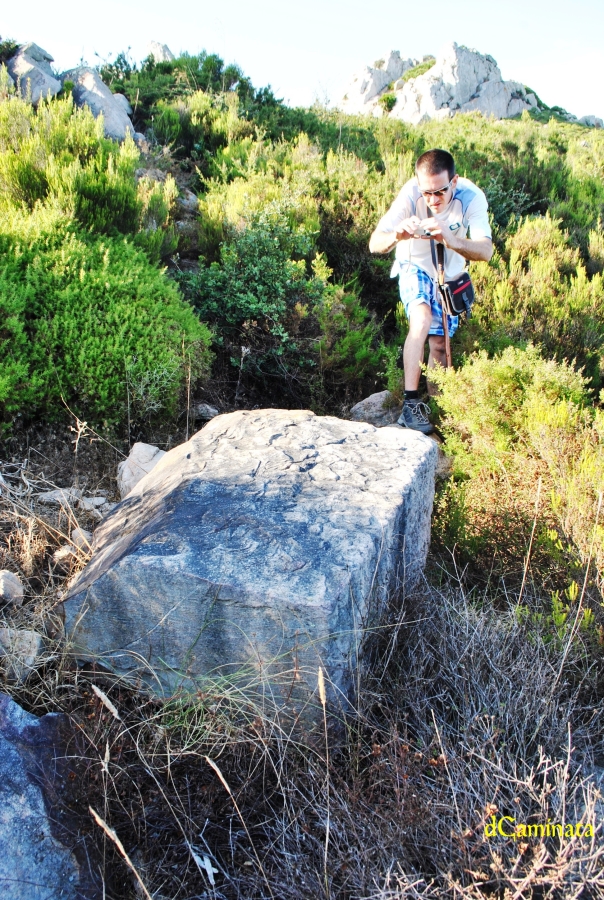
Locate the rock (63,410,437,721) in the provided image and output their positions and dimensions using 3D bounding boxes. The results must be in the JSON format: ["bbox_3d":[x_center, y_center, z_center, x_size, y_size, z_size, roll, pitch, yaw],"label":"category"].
[{"bbox_3d":[-0.070,0.366,2.740,0.980,0.520,1.200,9,27,22],"label":"rock"}]

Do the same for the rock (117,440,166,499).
[{"bbox_3d":[-0.802,0.108,3.400,0.290,0.280,0.250,0,17,0],"label":"rock"}]

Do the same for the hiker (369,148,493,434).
[{"bbox_3d":[0.580,-0.640,3.080,0.570,1.330,0.720,2,17,8],"label":"hiker"}]

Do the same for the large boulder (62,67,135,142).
[{"bbox_3d":[-2.395,-4.087,8.000,0.880,0.920,0.800,0,17,0],"label":"large boulder"}]

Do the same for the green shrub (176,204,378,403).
[{"bbox_3d":[-0.137,-0.925,4.300,1.280,1.270,1.100,0,17,0],"label":"green shrub"}]

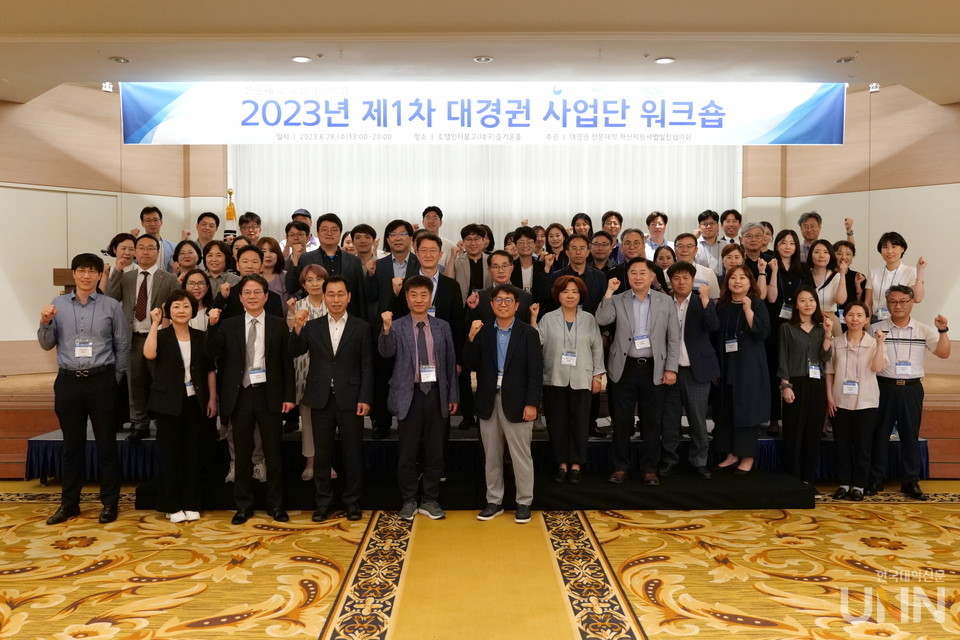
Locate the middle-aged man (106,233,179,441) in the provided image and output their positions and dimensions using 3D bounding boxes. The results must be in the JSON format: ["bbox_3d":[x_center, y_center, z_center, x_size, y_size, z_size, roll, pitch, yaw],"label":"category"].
[{"bbox_3d":[-2.885,0.124,6.607,0.570,1.711,0.420,0,2,-8],"label":"middle-aged man"}]

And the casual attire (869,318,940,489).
[{"bbox_3d":[3.395,0.665,6.200,0.580,1.360,0.380,1,2,23],"label":"casual attire"}]

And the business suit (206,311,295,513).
[{"bbox_3d":[-1.641,0.651,5.530,0.620,1.450,0.380,0,2,-14],"label":"business suit"}]

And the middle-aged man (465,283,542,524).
[{"bbox_3d":[0.167,0.581,5.500,0.540,1.665,0.420,1,2,14],"label":"middle-aged man"}]

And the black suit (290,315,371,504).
[{"bbox_3d":[-1.040,0.638,5.416,0.566,1.383,0.360,0,3,-3],"label":"black suit"}]

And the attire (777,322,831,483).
[{"bbox_3d":[2.544,0.647,6.100,0.450,1.270,0.340,1,2,15],"label":"attire"}]

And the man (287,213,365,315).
[{"bbox_3d":[-1.295,0.022,6.610,0.639,1.862,0.420,0,3,-3],"label":"man"}]

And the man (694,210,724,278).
[{"bbox_3d":[2.166,-0.159,7.330,0.520,1.740,0.380,0,2,12],"label":"man"}]

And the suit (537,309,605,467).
[{"bbox_3d":[0.708,0.524,6.050,0.520,1.240,0.360,0,2,9],"label":"suit"}]

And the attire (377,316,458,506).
[{"bbox_3d":[-0.433,0.634,5.439,0.563,1.346,0.360,0,3,0],"label":"attire"}]

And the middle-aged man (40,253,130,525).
[{"bbox_3d":[-2.790,0.473,5.471,0.590,1.883,0.430,0,2,-8],"label":"middle-aged man"}]

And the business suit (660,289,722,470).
[{"bbox_3d":[1.674,0.498,6.175,0.500,1.419,0.360,1,2,22],"label":"business suit"}]

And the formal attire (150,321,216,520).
[{"bbox_3d":[-2.147,0.718,5.580,0.500,1.360,0.360,-1,2,-26],"label":"formal attire"}]

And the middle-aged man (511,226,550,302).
[{"bbox_3d":[0.417,0.081,6.771,0.520,1.784,0.380,0,2,3],"label":"middle-aged man"}]

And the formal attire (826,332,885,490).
[{"bbox_3d":[2.960,0.710,6.082,0.450,1.241,0.320,1,2,17],"label":"formal attire"}]

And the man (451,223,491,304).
[{"bbox_3d":[-0.048,0.047,6.800,0.475,1.792,0.380,0,3,0],"label":"man"}]

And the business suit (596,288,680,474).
[{"bbox_3d":[1.231,0.467,5.970,0.650,1.440,0.380,0,2,6],"label":"business suit"}]

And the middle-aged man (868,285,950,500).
[{"bbox_3d":[3.302,0.537,5.959,0.614,1.619,0.420,1,3,15],"label":"middle-aged man"}]

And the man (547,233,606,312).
[{"bbox_3d":[0.835,0.121,6.701,0.540,1.710,0.420,0,2,7],"label":"man"}]

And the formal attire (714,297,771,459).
[{"bbox_3d":[2.071,0.461,6.101,0.403,1.293,0.380,1,3,18],"label":"formal attire"}]

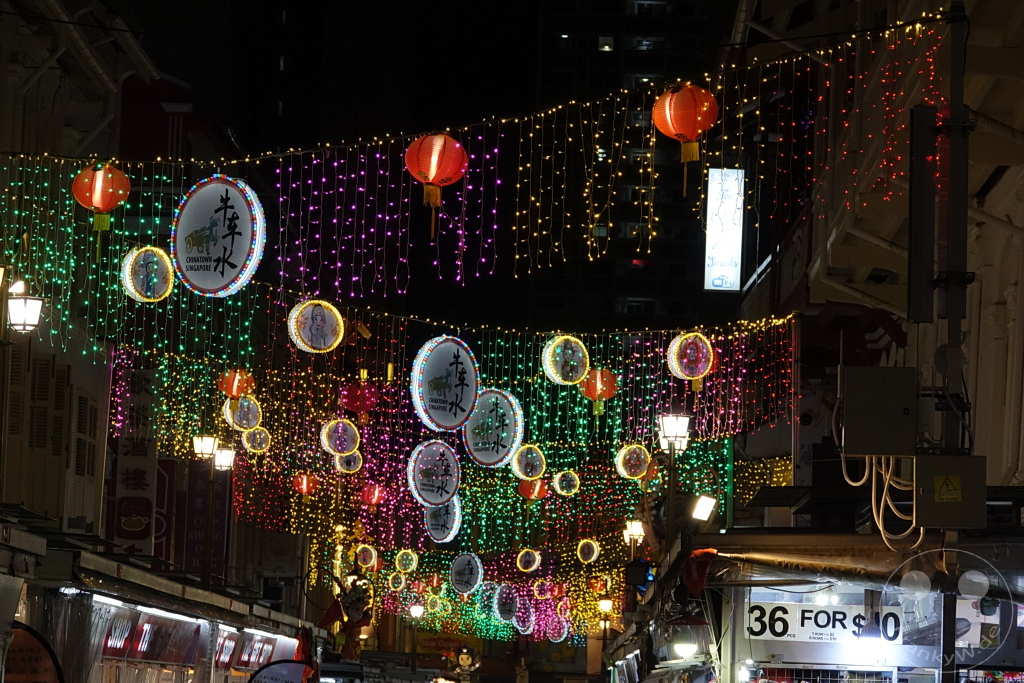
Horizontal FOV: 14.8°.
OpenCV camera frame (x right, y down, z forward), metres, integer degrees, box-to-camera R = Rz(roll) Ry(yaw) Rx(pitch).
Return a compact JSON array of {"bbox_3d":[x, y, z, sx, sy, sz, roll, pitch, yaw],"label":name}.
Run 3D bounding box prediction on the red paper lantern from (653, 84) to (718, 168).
[{"bbox_3d":[1.329,-1.671,30.300,0.500,0.590,0.500,0,-5,3],"label":"red paper lantern"}]

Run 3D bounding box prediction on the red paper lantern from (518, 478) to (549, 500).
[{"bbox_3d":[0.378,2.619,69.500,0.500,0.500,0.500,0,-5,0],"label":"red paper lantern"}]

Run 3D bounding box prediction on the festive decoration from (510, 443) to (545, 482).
[{"bbox_3d":[0.203,1.487,48.600,0.430,0.430,0.120,5,-6,-30],"label":"festive decoration"}]

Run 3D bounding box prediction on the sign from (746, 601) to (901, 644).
[{"bbox_3d":[1.759,1.590,22.300,0.890,0.210,0.015,1,-5,3],"label":"sign"}]

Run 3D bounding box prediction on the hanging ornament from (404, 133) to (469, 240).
[{"bbox_3d":[-0.666,-1.368,34.900,0.556,0.940,0.556,0,-6,0],"label":"hanging ornament"}]

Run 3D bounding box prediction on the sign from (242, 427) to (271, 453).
[{"bbox_3d":[-6.021,2.305,93.000,0.600,0.600,0.170,3,-6,-25],"label":"sign"}]

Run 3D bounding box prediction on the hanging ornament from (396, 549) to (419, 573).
[{"bbox_3d":[-2.606,5.486,98.600,0.540,0.540,0.150,-4,-7,34],"label":"hanging ornament"}]

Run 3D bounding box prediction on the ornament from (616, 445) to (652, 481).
[{"bbox_3d":[2.099,2.099,68.600,0.600,0.600,0.170,3,-6,-25],"label":"ornament"}]

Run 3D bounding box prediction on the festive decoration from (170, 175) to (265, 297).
[{"bbox_3d":[-1.978,-0.710,26.600,0.820,0.820,0.110,-3,-7,41],"label":"festive decoration"}]

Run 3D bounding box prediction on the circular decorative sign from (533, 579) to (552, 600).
[{"bbox_3d":[0.887,7.227,115.000,0.540,0.540,0.150,-5,-7,40],"label":"circular decorative sign"}]

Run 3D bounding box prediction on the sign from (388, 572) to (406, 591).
[{"bbox_3d":[-2.739,5.766,95.000,0.430,0.430,0.120,-3,-7,42],"label":"sign"}]

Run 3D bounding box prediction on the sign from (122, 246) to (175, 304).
[{"bbox_3d":[-3.973,-0.730,43.100,0.600,0.600,0.170,5,-7,-41],"label":"sign"}]

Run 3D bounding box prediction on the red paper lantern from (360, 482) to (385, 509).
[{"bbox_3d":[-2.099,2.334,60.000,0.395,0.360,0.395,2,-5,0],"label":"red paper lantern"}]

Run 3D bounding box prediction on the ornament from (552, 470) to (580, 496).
[{"bbox_3d":[0.930,2.424,67.500,0.430,0.430,0.120,5,-6,-30],"label":"ornament"}]

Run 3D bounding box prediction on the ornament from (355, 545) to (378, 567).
[{"bbox_3d":[-2.864,4.241,78.000,0.420,0.420,0.105,-3,-7,33],"label":"ornament"}]

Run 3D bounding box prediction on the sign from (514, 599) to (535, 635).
[{"bbox_3d":[0.385,8.833,127.000,0.140,1.120,1.120,4,-7,-38],"label":"sign"}]

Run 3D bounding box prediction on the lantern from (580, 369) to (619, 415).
[{"bbox_3d":[1.094,0.626,50.000,0.500,0.600,0.500,0,-5,1],"label":"lantern"}]

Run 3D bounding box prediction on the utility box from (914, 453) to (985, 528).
[{"bbox_3d":[2.430,0.834,21.900,0.390,0.395,0.170,1,-5,3],"label":"utility box"}]

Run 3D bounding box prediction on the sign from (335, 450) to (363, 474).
[{"bbox_3d":[-2.721,1.997,65.800,0.430,0.430,0.120,4,-5,-20],"label":"sign"}]

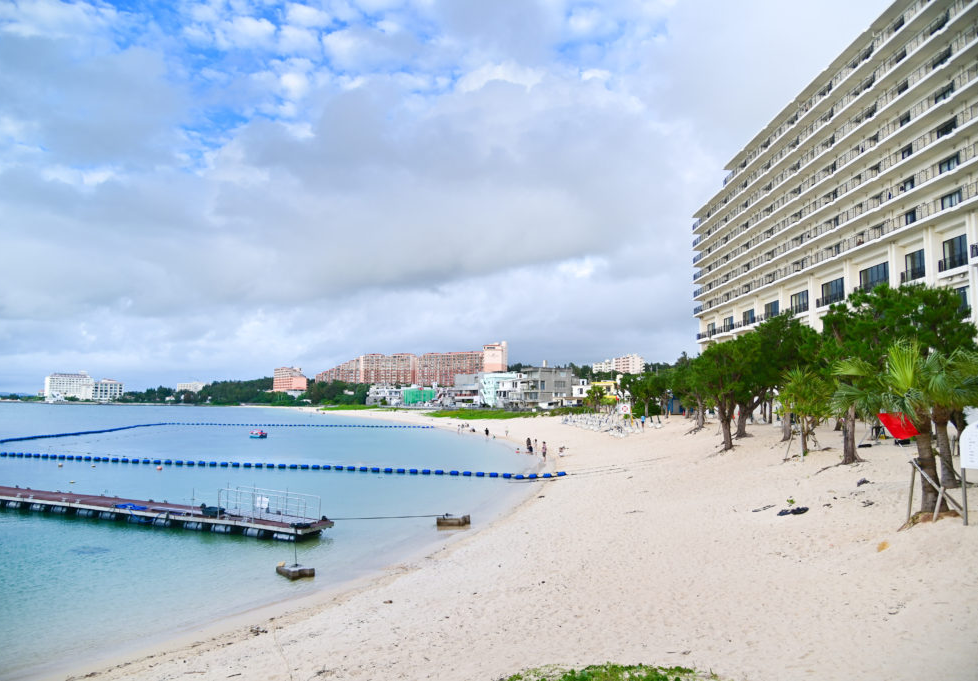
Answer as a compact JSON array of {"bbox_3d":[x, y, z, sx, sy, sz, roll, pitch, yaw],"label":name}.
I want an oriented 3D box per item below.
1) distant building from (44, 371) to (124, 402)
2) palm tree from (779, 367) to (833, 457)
[{"bbox_3d":[-470.497,54.880,793.256,82.000,36.420,26.000,3,-6,-30],"label":"distant building"},{"bbox_3d":[12.179,2.676,26.166,2.000,3.360,2.000,-2,-6,25],"label":"palm tree"}]

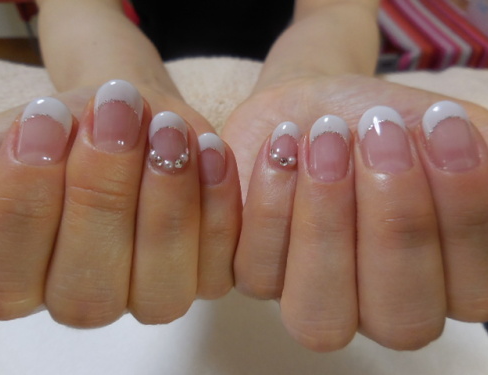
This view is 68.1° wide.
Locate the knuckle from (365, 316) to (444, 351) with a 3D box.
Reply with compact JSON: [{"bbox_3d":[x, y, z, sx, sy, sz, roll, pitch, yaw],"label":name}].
[{"bbox_3d":[0.039,0.036,0.090,0.018,0.009,0.010,-5,-1,13],"label":"knuckle"}]

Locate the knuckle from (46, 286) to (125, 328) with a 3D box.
[{"bbox_3d":[-0.039,0.030,0.090,0.018,0.010,0.010,6,-1,-12],"label":"knuckle"}]

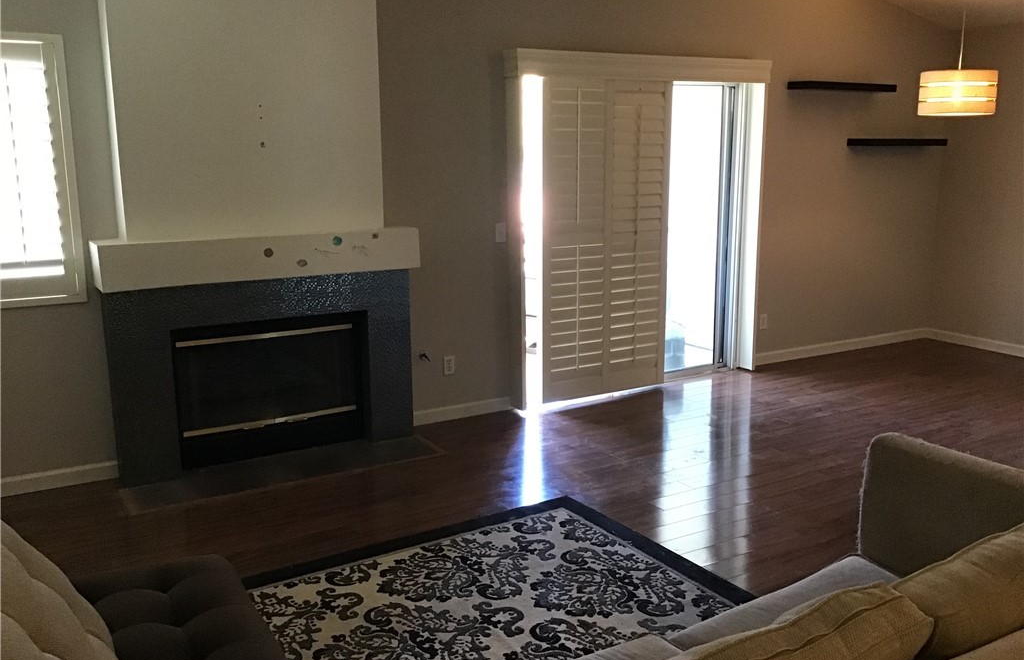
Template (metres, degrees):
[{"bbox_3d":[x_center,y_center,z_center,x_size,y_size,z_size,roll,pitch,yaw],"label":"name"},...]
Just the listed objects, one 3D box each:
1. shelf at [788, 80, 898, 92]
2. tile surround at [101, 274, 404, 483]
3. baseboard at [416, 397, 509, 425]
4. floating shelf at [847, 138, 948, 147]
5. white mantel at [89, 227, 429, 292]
[{"bbox_3d":[2.393,-1.748,6.611,0.915,0.049,0.203,-7,13,-30],"label":"shelf"},{"bbox_3d":[-1.258,0.194,4.783,1.526,0.963,0.168,-7,13,-30],"label":"tile surround"},{"bbox_3d":[-0.321,0.493,5.503,0.744,0.084,0.014,-7,13,-30],"label":"baseboard"},{"bbox_3d":[2.960,-1.432,7.017,0.907,0.050,0.203,-7,13,-30],"label":"floating shelf"},{"bbox_3d":[-1.240,-0.376,4.635,1.585,0.213,0.250,-7,13,-30],"label":"white mantel"}]

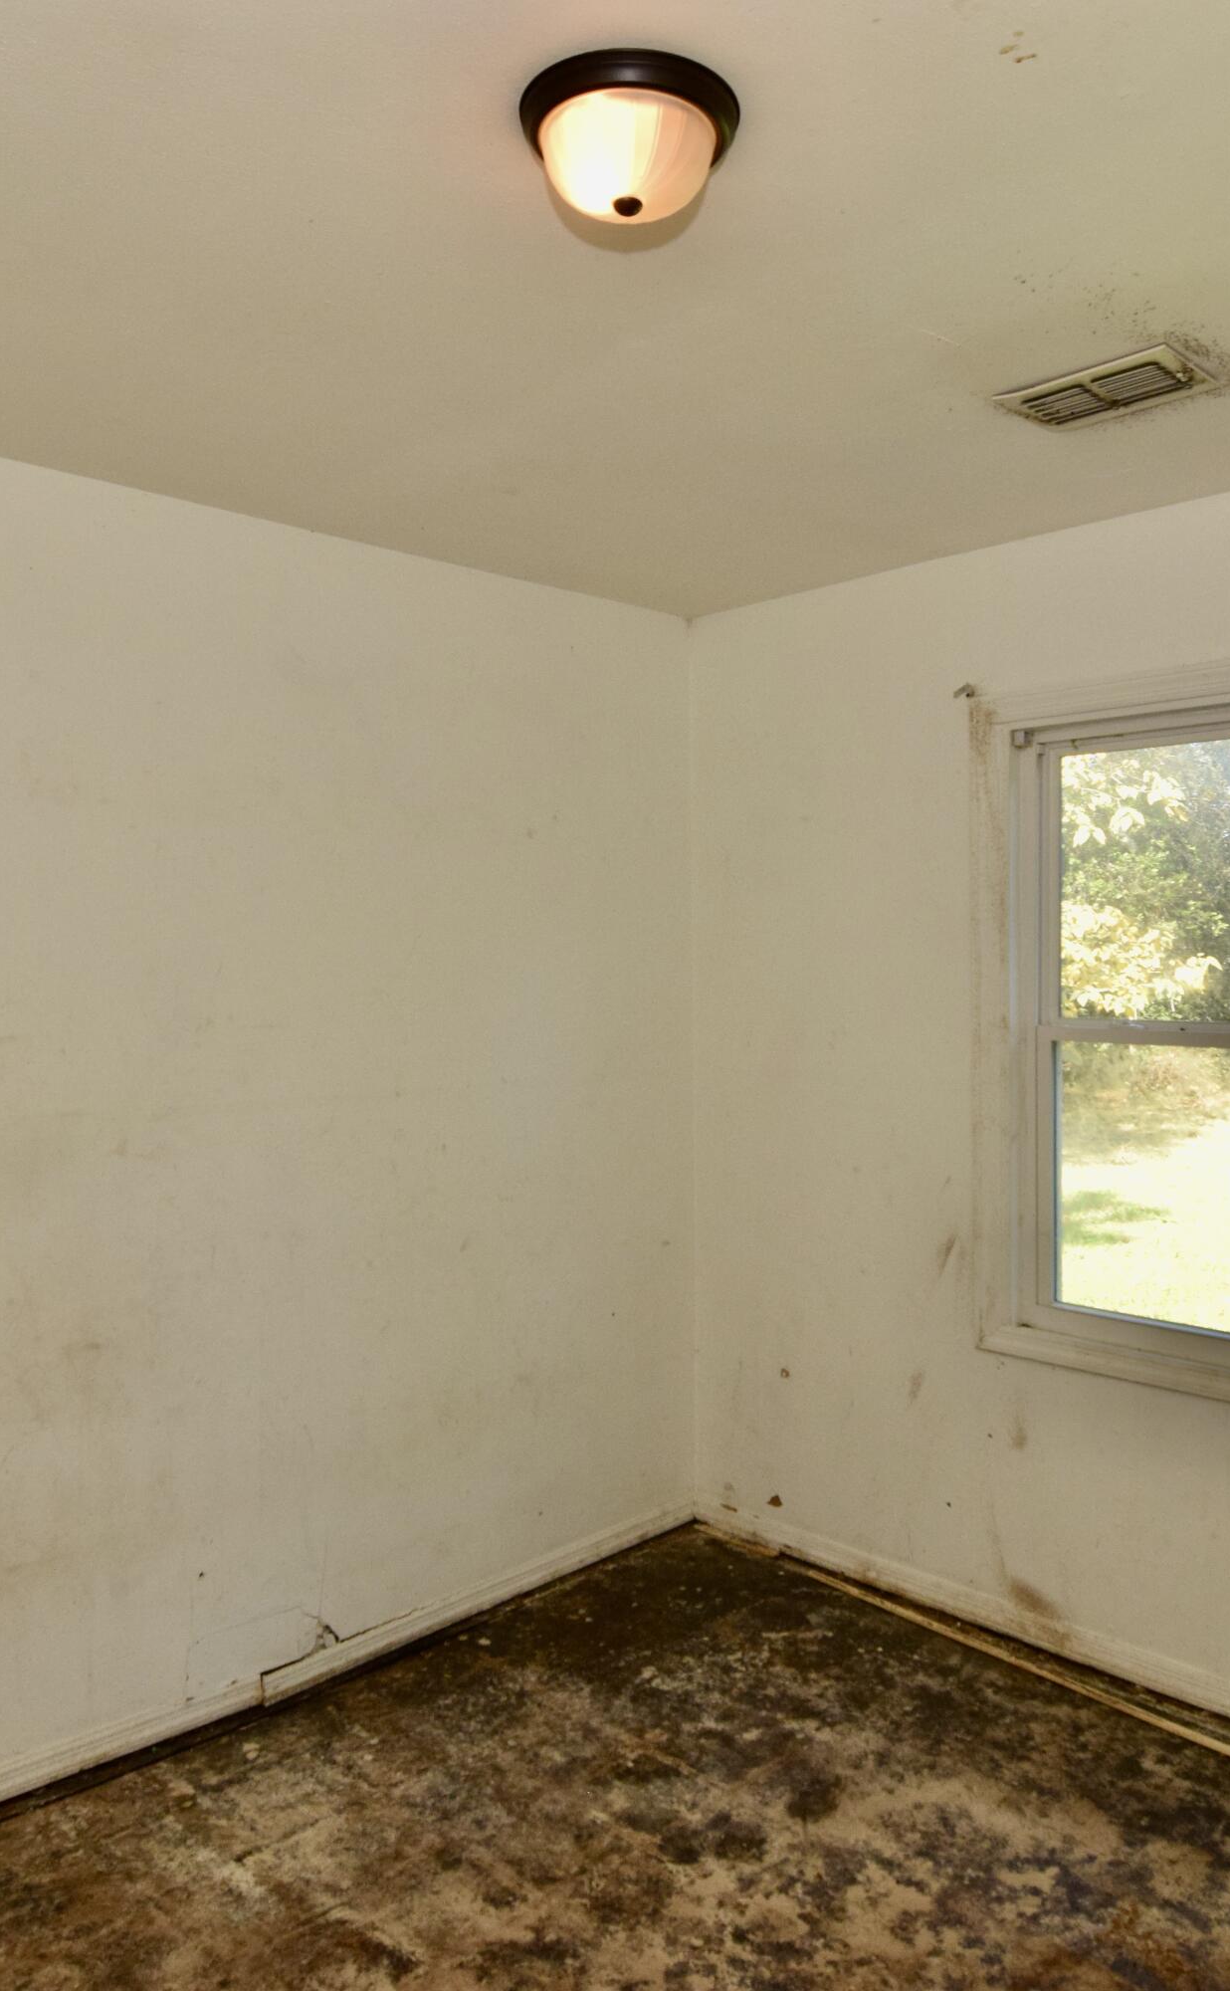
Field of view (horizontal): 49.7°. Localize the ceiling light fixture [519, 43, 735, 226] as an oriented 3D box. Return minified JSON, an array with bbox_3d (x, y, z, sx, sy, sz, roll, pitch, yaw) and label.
[{"bbox_3d":[0.015,-0.893,1.447,0.240,0.107,0.240,0,1,0],"label":"ceiling light fixture"}]

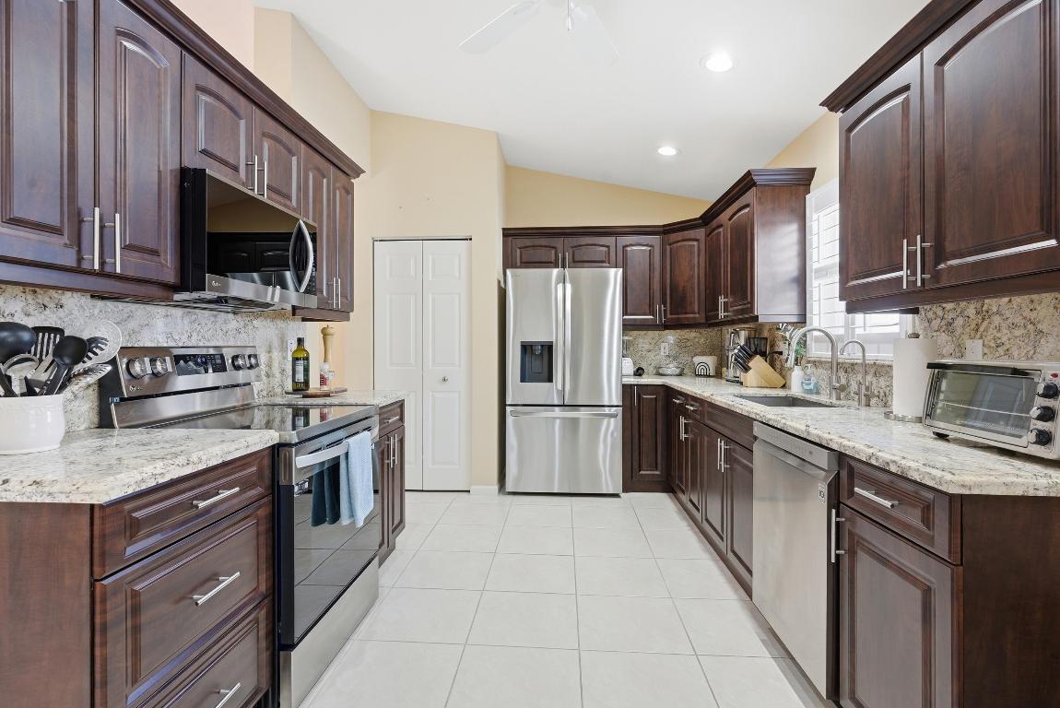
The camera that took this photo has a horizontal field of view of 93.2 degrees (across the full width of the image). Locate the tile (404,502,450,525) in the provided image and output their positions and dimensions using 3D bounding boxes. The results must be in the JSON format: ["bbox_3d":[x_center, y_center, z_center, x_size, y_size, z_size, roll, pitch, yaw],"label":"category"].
[{"bbox_3d":[-0.841,1.150,3.614,0.454,0.010,0.448,0,1,4],"label":"tile"}]

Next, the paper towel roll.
[{"bbox_3d":[1.431,0.087,1.860,0.130,0.284,0.130,0,1,4],"label":"paper towel roll"}]

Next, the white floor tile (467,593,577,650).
[{"bbox_3d":[-0.018,1.173,2.221,0.454,0.010,0.448,0,1,4],"label":"white floor tile"}]

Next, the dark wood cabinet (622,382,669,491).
[{"bbox_3d":[0.953,0.689,4.323,0.373,0.887,0.600,0,1,4],"label":"dark wood cabinet"}]

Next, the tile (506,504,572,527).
[{"bbox_3d":[0.072,1.142,3.524,0.443,0.010,0.443,0,1,4],"label":"tile"}]

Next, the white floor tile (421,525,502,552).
[{"bbox_3d":[-0.415,1.158,3.139,0.454,0.010,0.448,0,1,4],"label":"white floor tile"}]

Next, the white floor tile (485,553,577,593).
[{"bbox_3d":[0.011,1.167,2.665,0.454,0.010,0.448,0,1,4],"label":"white floor tile"}]

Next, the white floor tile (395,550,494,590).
[{"bbox_3d":[-0.433,1.149,2.661,0.443,0.010,0.443,0,1,4],"label":"white floor tile"}]

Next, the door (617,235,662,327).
[{"bbox_3d":[0.926,-0.626,4.255,0.374,0.745,0.024,0,1,4],"label":"door"}]

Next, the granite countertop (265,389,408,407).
[{"bbox_3d":[-1.047,0.247,2.652,0.620,0.034,0.605,0,0,4],"label":"granite countertop"}]

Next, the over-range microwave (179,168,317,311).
[{"bbox_3d":[-1.248,-0.418,2.068,0.420,0.412,0.758,0,1,4],"label":"over-range microwave"}]

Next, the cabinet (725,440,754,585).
[{"bbox_3d":[1.024,0.753,2.386,0.022,0.608,0.447,0,1,4],"label":"cabinet"}]

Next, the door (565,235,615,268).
[{"bbox_3d":[0.527,-0.865,4.379,0.454,0.314,0.022,0,0,4],"label":"door"}]

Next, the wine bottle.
[{"bbox_3d":[-1.255,0.057,2.748,0.076,0.293,0.076,0,0,1],"label":"wine bottle"}]

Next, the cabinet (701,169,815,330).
[{"bbox_3d":[1.507,-0.638,3.487,0.352,0.894,1.102,0,0,4],"label":"cabinet"}]

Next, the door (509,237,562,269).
[{"bbox_3d":[0.070,-0.871,4.409,0.455,0.316,0.022,0,0,4],"label":"door"}]

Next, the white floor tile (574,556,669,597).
[{"bbox_3d":[0.459,1.153,2.602,0.443,0.010,0.443,0,1,4],"label":"white floor tile"}]

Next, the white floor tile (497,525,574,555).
[{"bbox_3d":[0.046,1.157,3.107,0.451,0.010,0.451,0,0,4],"label":"white floor tile"}]

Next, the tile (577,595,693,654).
[{"bbox_3d":[0.435,1.164,2.170,0.451,0.010,0.451,0,0,4],"label":"tile"}]

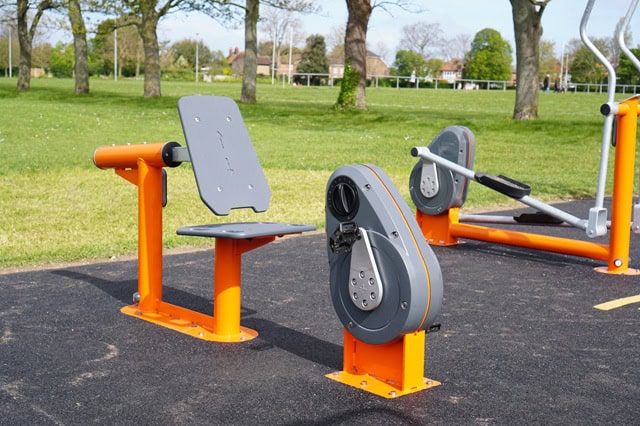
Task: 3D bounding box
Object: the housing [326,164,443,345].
[{"bbox_3d":[0.224,0.147,3.295,0.218,0.627,0.476,-6,12,-42],"label":"housing"}]

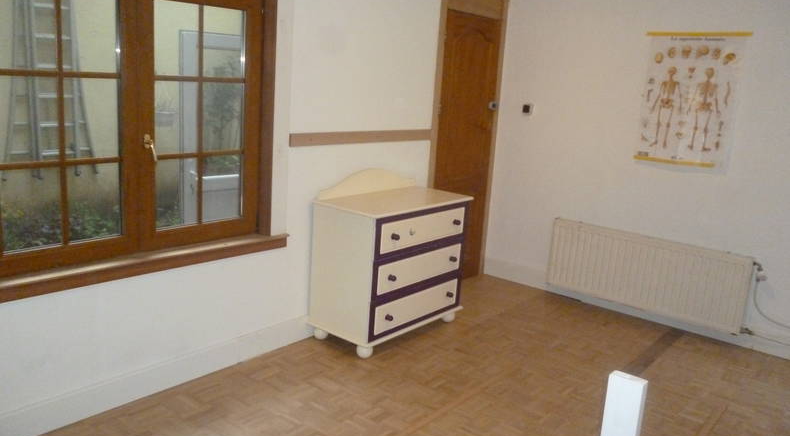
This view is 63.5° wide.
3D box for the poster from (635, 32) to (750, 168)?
[{"bbox_3d":[1.915,-0.764,4.187,0.639,0.860,0.015,13,16,38],"label":"poster"}]

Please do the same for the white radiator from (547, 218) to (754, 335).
[{"bbox_3d":[1.726,0.369,4.466,1.348,0.504,0.085,13,16,38],"label":"white radiator"}]

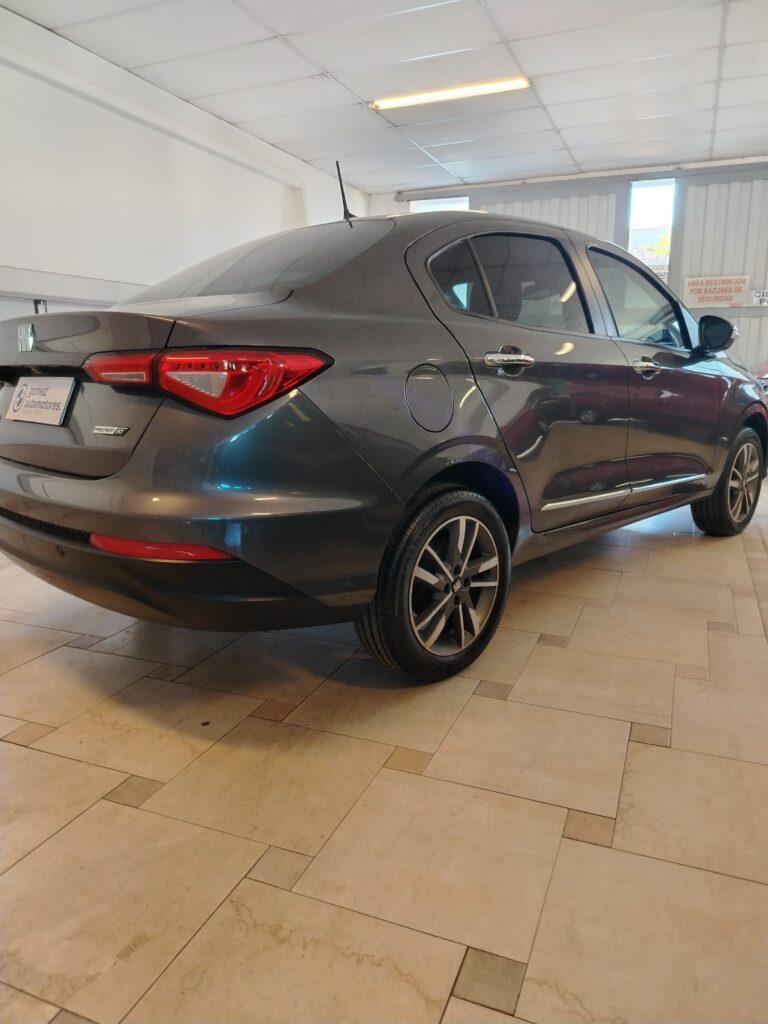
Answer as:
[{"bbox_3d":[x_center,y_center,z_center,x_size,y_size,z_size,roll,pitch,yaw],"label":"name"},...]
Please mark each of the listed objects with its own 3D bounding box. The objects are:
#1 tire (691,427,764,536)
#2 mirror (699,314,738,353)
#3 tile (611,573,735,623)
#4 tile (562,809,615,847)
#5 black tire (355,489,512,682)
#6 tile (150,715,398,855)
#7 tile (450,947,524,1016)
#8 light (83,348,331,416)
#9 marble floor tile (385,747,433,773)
[{"bbox_3d":[1.922,-0.171,3.966,0.605,0.605,0.200,-12,17,-43],"label":"tire"},{"bbox_3d":[1.540,-0.822,3.268,0.115,0.165,0.178,-12,17,-43],"label":"mirror"},{"bbox_3d":[1.200,0.368,2.965,0.454,0.012,0.454,4,13,22],"label":"tile"},{"bbox_3d":[0.438,0.674,1.505,0.097,0.010,0.097,4,13,22],"label":"tile"},{"bbox_3d":[0.163,0.212,2.248,0.195,0.620,0.620,11,17,44],"label":"black tire"},{"bbox_3d":[-0.260,0.640,1.714,0.447,0.010,0.447,4,13,22],"label":"tile"},{"bbox_3d":[0.173,0.768,1.156,0.099,0.012,0.099,4,13,22],"label":"tile"},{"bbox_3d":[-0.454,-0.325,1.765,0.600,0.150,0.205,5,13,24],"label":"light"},{"bbox_3d":[0.062,0.631,1.786,0.101,0.012,0.101,4,13,22],"label":"marble floor tile"}]

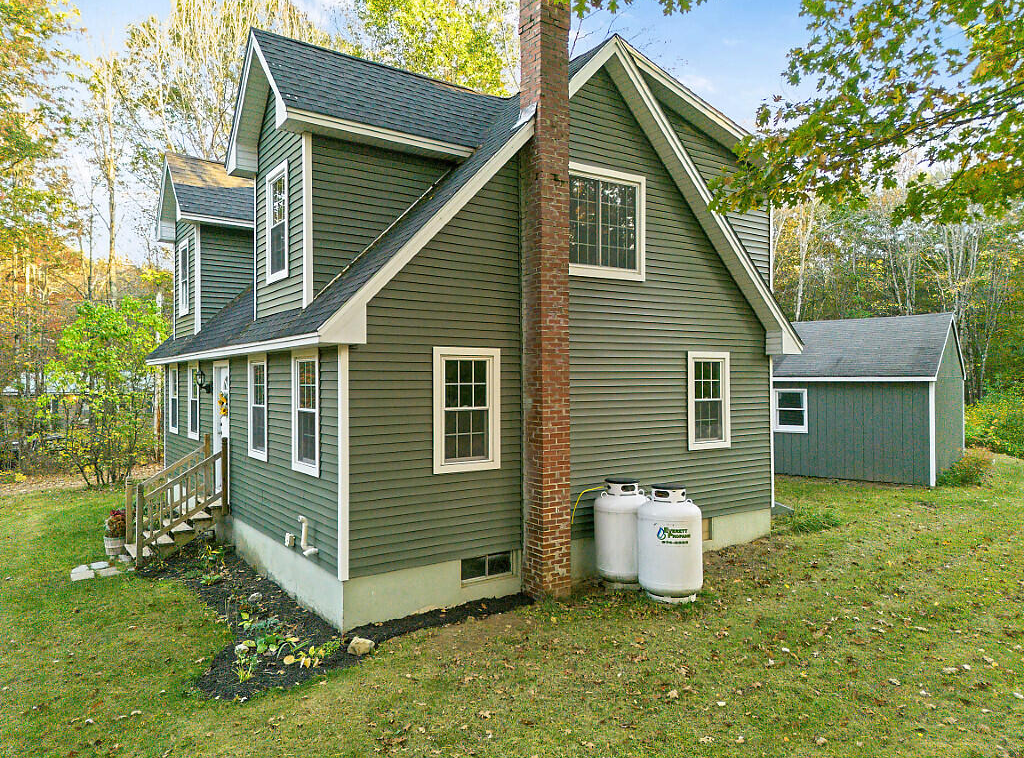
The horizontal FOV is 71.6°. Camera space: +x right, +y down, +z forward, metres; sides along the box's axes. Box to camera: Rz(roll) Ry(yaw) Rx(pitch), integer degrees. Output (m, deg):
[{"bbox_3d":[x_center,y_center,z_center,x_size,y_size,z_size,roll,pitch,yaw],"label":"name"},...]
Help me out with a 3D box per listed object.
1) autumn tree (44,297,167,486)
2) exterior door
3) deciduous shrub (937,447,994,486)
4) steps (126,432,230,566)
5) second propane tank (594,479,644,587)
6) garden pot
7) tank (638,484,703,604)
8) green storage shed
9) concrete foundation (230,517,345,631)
[{"bbox_3d":[-11.450,0.330,20.000,3.200,5.200,3.300,0,0,-35],"label":"autumn tree"},{"bbox_3d":[-4.820,0.810,11.790,0.120,2.200,1.080,0,0,-35],"label":"exterior door"},{"bbox_3d":[10.380,1.970,16.300,1.050,0.780,1.150,0,0,-35],"label":"deciduous shrub"},{"bbox_3d":[-5.280,1.840,11.200,1.400,1.830,1.270,0,0,-35],"label":"steps"},{"bbox_3d":[1.448,1.975,9.180,0.765,1.310,0.765,0,0,0],"label":"second propane tank"},{"bbox_3d":[-6.400,2.670,11.500,0.400,0.290,0.400,0,0,-35],"label":"garden pot"},{"bbox_3d":[1.900,1.965,8.550,0.765,1.330,0.765,0,0,6],"label":"tank"},{"bbox_3d":[8.620,0.400,18.450,4.900,3.980,3.700,0,0,41],"label":"green storage shed"},{"bbox_3d":[-3.030,2.370,9.390,0.220,0.540,4.670,0,0,-35],"label":"concrete foundation"}]

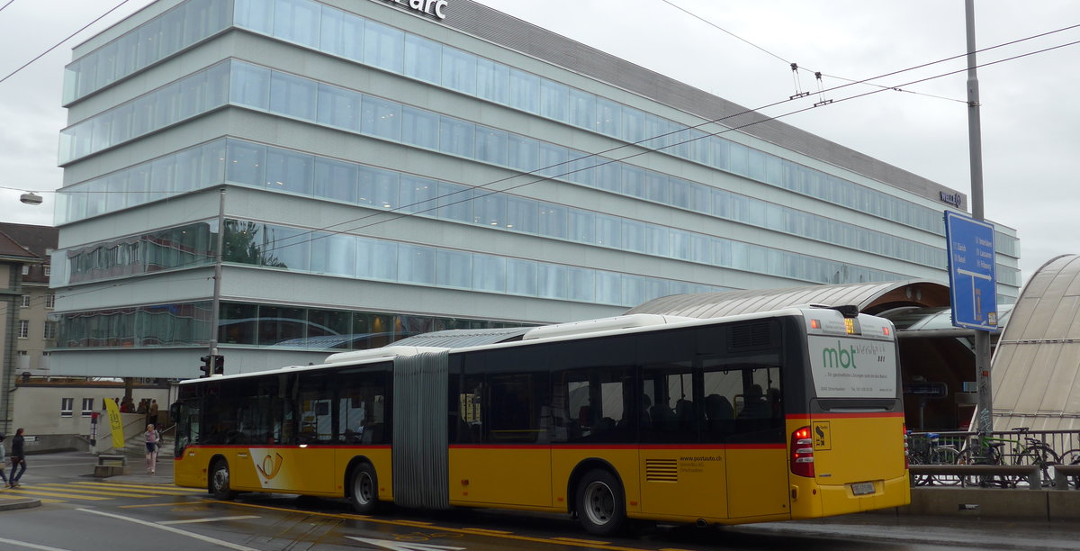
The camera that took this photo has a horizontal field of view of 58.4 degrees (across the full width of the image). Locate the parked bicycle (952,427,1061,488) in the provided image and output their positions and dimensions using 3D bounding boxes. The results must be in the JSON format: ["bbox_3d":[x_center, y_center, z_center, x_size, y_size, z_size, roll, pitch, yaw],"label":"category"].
[{"bbox_3d":[8.114,3.150,16.800,1.700,1.040,0.600,-1,-6,17],"label":"parked bicycle"}]

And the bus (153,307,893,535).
[{"bbox_3d":[-2.114,2.942,18.655,2.550,3.110,17.940,7,-12,-43],"label":"bus"}]

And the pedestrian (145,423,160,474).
[{"bbox_3d":[-13.220,5.921,33.000,0.520,1.680,0.450,2,-6,-12],"label":"pedestrian"}]

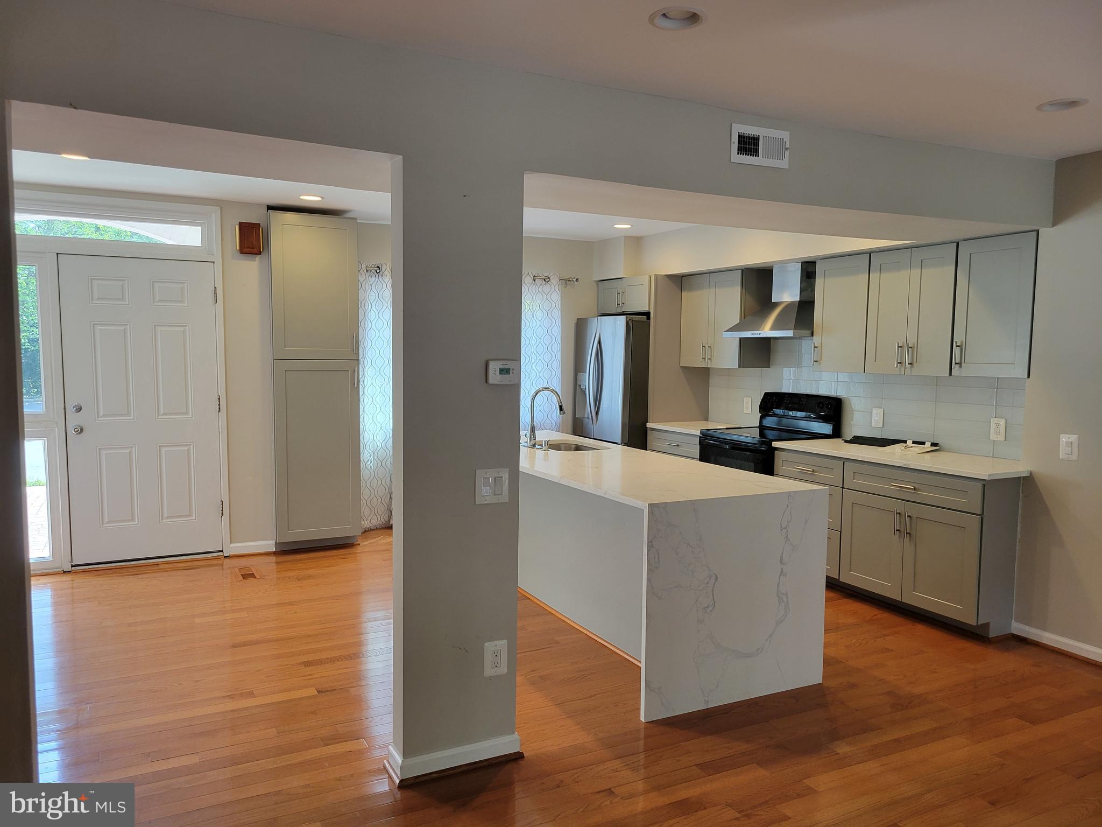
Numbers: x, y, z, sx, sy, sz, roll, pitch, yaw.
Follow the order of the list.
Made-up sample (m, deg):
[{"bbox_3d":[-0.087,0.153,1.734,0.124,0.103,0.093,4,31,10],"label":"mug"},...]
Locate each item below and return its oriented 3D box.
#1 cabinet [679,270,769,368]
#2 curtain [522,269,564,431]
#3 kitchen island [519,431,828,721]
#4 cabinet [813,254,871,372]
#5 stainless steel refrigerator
[{"bbox_3d":[1.436,-0.760,6.804,0.330,0.759,0.785,-1,5,-26],"label":"cabinet"},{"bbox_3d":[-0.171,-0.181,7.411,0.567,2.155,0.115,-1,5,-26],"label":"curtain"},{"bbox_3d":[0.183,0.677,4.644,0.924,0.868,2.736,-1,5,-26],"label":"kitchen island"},{"bbox_3d":[2.055,-0.655,5.555,0.330,0.758,0.458,-1,5,-26],"label":"cabinet"},{"bbox_3d":[0.763,0.034,7.484,0.843,1.789,0.888,-2,5,-26],"label":"stainless steel refrigerator"}]

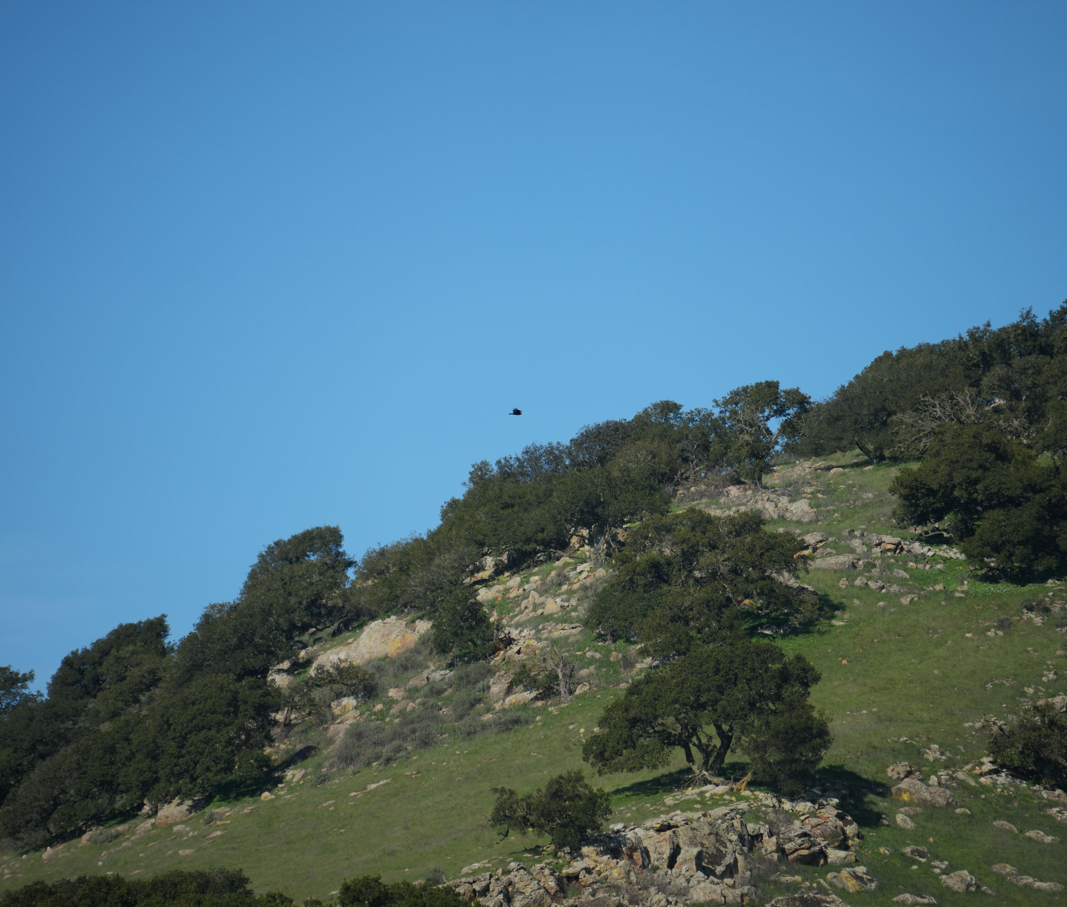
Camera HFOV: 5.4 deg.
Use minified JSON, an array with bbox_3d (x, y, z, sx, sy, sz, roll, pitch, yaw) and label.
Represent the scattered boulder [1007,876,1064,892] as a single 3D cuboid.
[{"bbox_3d":[21.439,18.403,484.467,2.407,0.749,1.400,0,-7,0],"label":"scattered boulder"}]

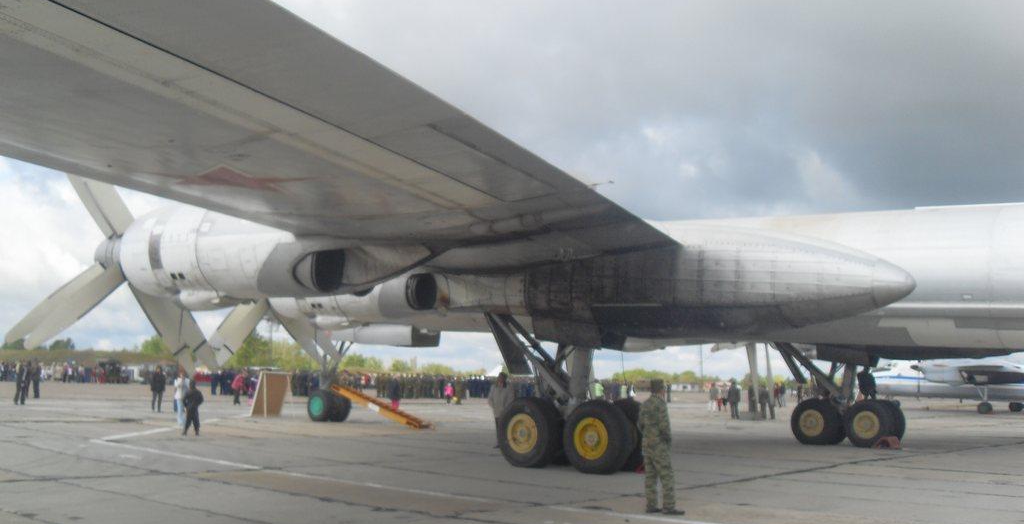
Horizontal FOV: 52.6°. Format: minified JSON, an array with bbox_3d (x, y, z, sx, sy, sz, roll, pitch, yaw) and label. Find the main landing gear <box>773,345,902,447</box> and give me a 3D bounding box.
[{"bbox_3d":[9.232,3.746,29.662,3.500,3.000,1.550,-4,-8,40],"label":"main landing gear"}]

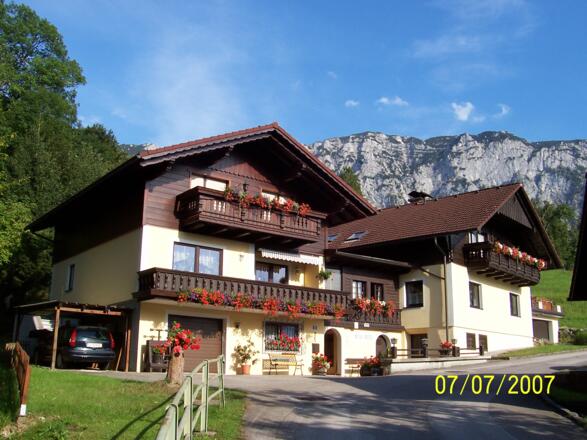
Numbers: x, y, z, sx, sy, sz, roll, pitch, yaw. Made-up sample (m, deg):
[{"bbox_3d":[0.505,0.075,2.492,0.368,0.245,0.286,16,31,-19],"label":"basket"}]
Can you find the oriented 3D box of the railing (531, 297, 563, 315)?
[{"bbox_3d":[20.447,7.057,51.000,1.600,1.300,5.800,-12,-19,42],"label":"railing"}]

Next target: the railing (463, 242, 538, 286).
[{"bbox_3d":[10.806,2.300,32.043,1.250,1.300,6.500,-11,-18,39],"label":"railing"}]

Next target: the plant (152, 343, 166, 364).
[{"bbox_3d":[-4.850,4.868,22.832,0.528,0.767,0.500,0,-14,0],"label":"plant"}]

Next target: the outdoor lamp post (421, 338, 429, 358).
[{"bbox_3d":[5.764,5.654,27.600,0.300,0.880,0.300,11,-17,-36],"label":"outdoor lamp post"}]

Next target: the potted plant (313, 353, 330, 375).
[{"bbox_3d":[1.178,6.060,26.400,0.750,0.950,0.750,1,-14,0],"label":"potted plant"}]

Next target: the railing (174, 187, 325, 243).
[{"bbox_3d":[-1.656,0.015,25.950,6.249,1.345,1.752,11,-18,-37],"label":"railing"}]

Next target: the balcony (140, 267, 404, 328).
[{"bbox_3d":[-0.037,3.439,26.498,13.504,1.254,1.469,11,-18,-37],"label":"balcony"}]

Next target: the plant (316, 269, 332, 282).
[{"bbox_3d":[1.349,2.415,27.300,0.650,0.600,0.650,1,-14,0],"label":"plant"}]

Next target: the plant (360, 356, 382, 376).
[{"bbox_3d":[3.432,6.446,27.600,0.900,0.900,0.800,11,-17,-36],"label":"plant"}]

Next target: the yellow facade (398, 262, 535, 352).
[{"bbox_3d":[9.775,5.326,34.270,2.650,4.196,10.700,-12,-19,39],"label":"yellow facade"}]

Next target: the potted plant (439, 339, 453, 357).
[{"bbox_3d":[6.966,5.891,28.700,0.618,0.697,0.580,0,-14,0],"label":"potted plant"}]

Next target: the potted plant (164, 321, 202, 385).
[{"bbox_3d":[-2.806,3.380,16.000,0.969,1.601,0.850,0,-14,0],"label":"potted plant"}]

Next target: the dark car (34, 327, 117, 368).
[{"bbox_3d":[-8.461,4.945,24.086,1.810,1.510,4.600,11,-17,-36],"label":"dark car"}]

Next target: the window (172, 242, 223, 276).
[{"bbox_3d":[-3.815,1.622,25.033,2.305,1.266,0.147,11,-18,-37],"label":"window"}]

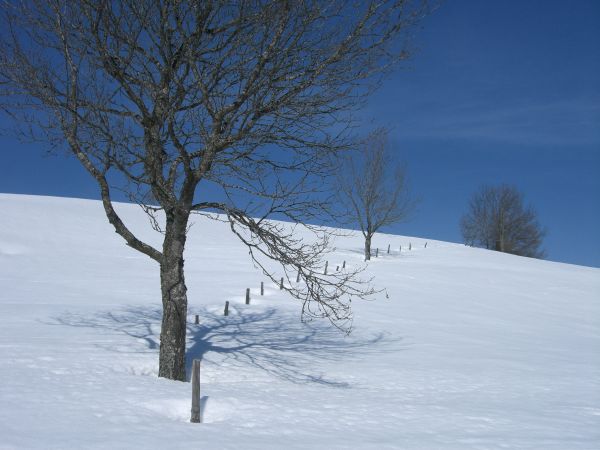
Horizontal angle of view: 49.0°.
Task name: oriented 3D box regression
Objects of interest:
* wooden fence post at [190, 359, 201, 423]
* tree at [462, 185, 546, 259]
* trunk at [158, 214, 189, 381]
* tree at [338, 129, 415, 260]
[{"bbox_3d":[-1.362,2.167,8.600,0.115,0.840,0.110,0,-6,0],"label":"wooden fence post"},{"bbox_3d":[20.081,-0.049,65.000,8.500,8.000,8.000,0,-6,0],"label":"tree"},{"bbox_3d":[-2.093,1.200,10.900,0.460,2.750,0.440,0,-6,0],"label":"trunk"},{"bbox_3d":[4.529,-1.806,39.000,4.500,7.800,4.400,0,-6,0],"label":"tree"}]

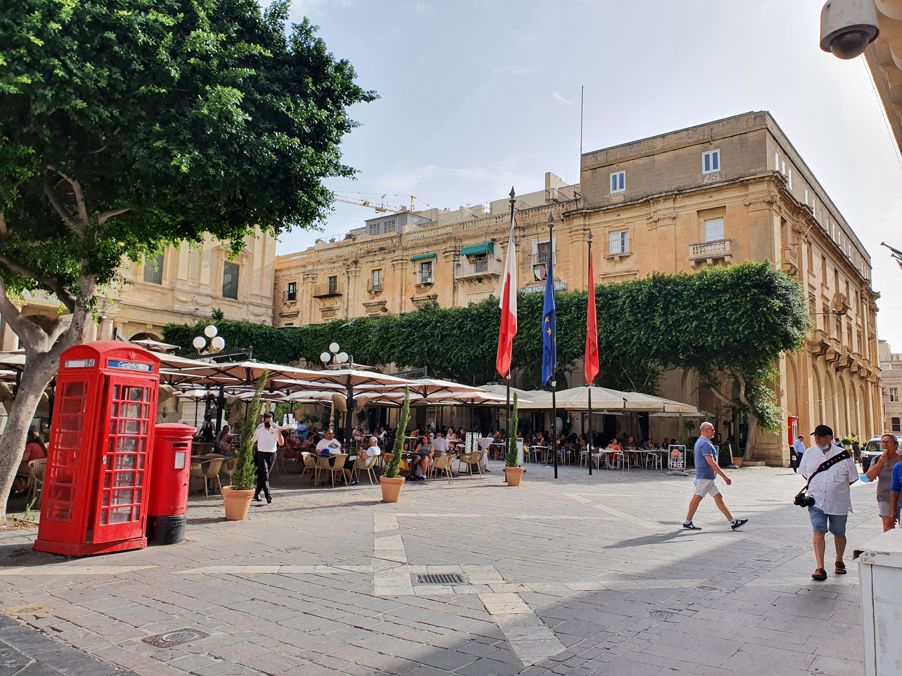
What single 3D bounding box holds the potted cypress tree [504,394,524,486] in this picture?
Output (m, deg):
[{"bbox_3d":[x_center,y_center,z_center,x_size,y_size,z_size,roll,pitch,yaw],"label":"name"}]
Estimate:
[{"bbox_3d":[1.868,3.000,20.002,0.560,2.659,0.560,2,-8,0],"label":"potted cypress tree"}]

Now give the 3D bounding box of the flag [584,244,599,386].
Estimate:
[{"bbox_3d":[5.483,-0.878,26.433,0.503,5.460,0.350,0,-8,12],"label":"flag"}]

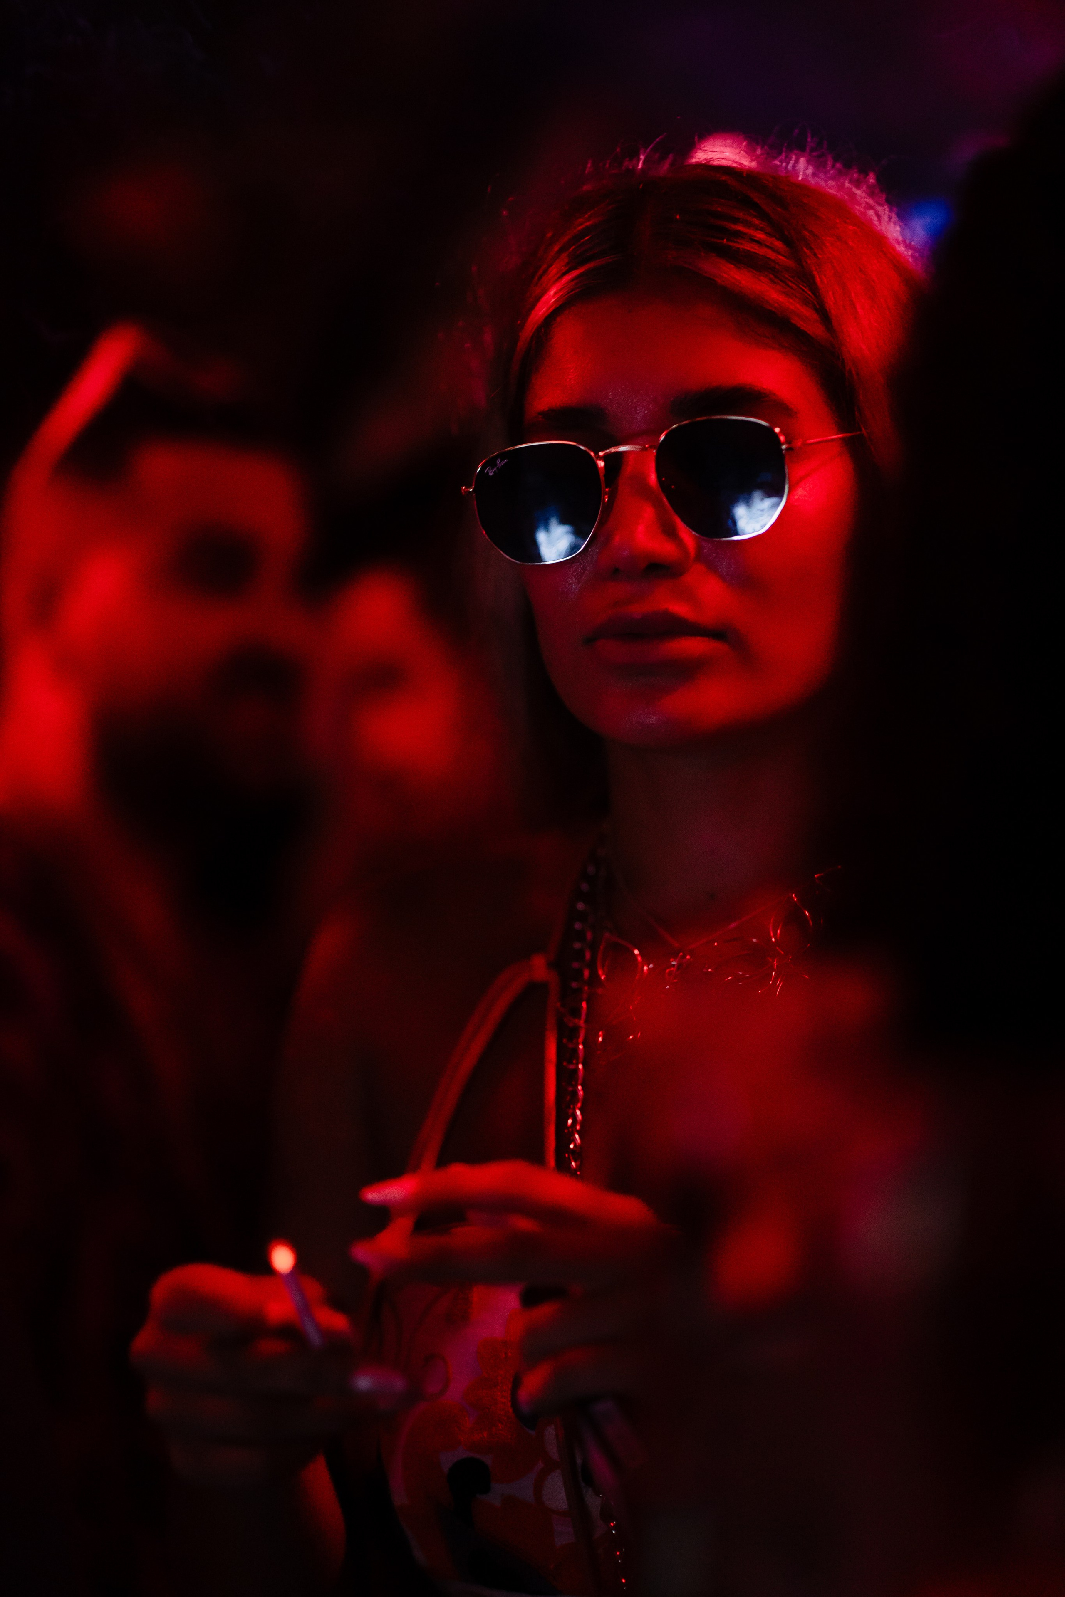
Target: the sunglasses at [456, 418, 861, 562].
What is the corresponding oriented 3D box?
[{"bbox_3d":[0.060,-0.123,1.456,0.137,0.047,0.140,-5,6,21],"label":"sunglasses"}]

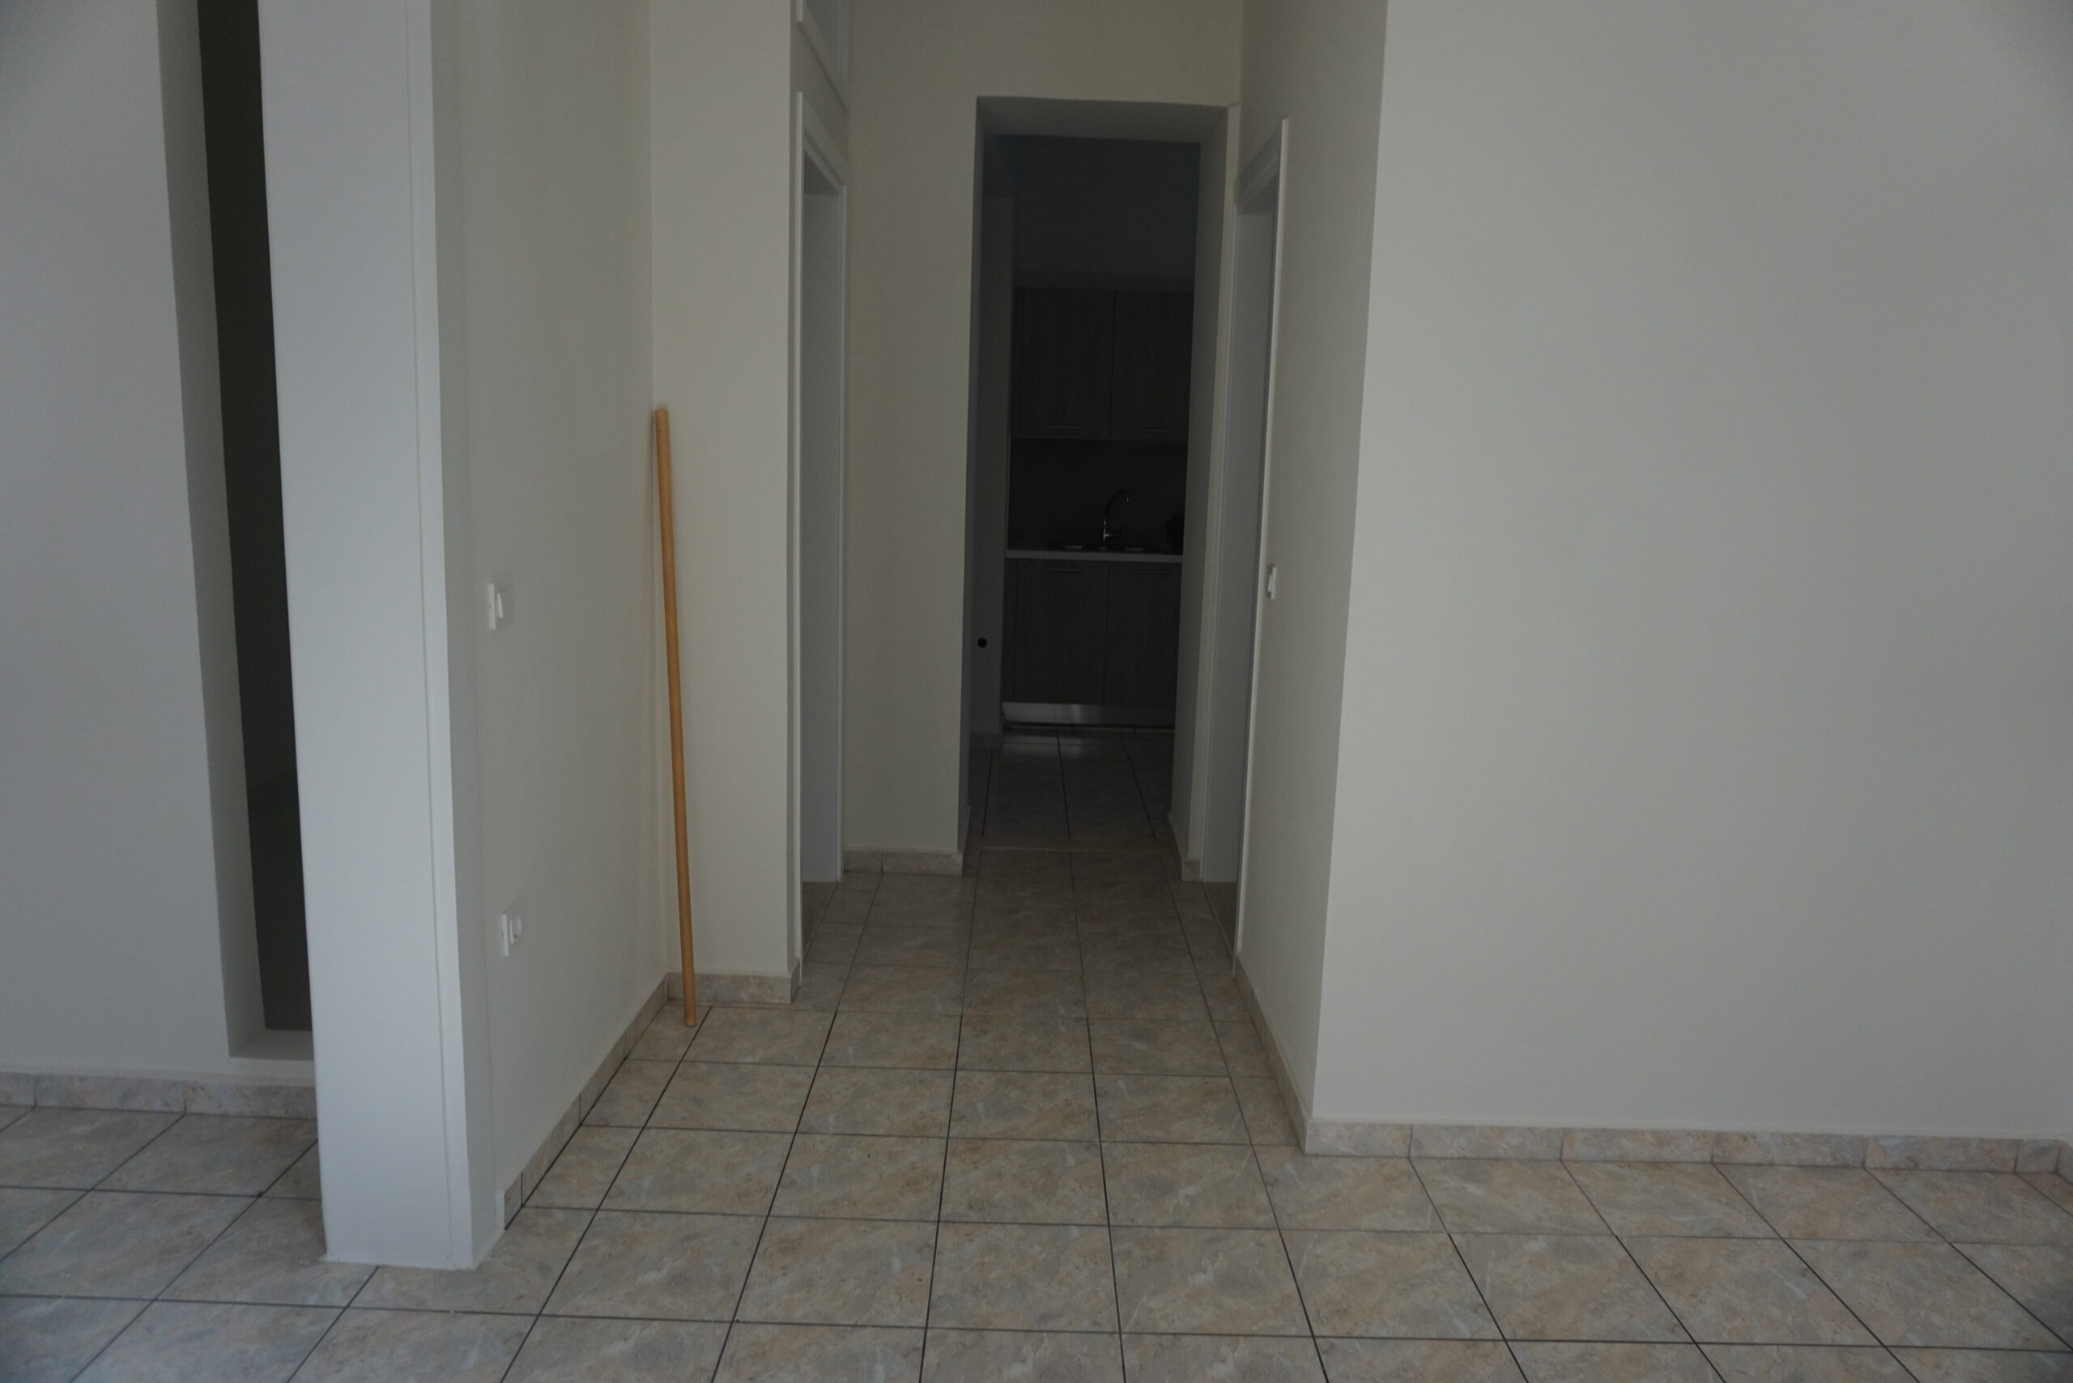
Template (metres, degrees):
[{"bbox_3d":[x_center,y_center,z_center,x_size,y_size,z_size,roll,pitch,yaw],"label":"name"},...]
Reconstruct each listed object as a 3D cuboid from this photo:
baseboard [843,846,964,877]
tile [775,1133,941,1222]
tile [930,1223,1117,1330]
[{"bbox_3d":[-0.466,0.596,4.830,0.420,0.080,0.012,2,10,-1],"label":"baseboard"},{"bbox_3d":[-0.352,0.991,2.811,0.326,0.010,0.326,2,10,-1],"label":"tile"},{"bbox_3d":[-0.021,1.060,2.491,0.326,0.010,0.326,2,10,-1],"label":"tile"}]

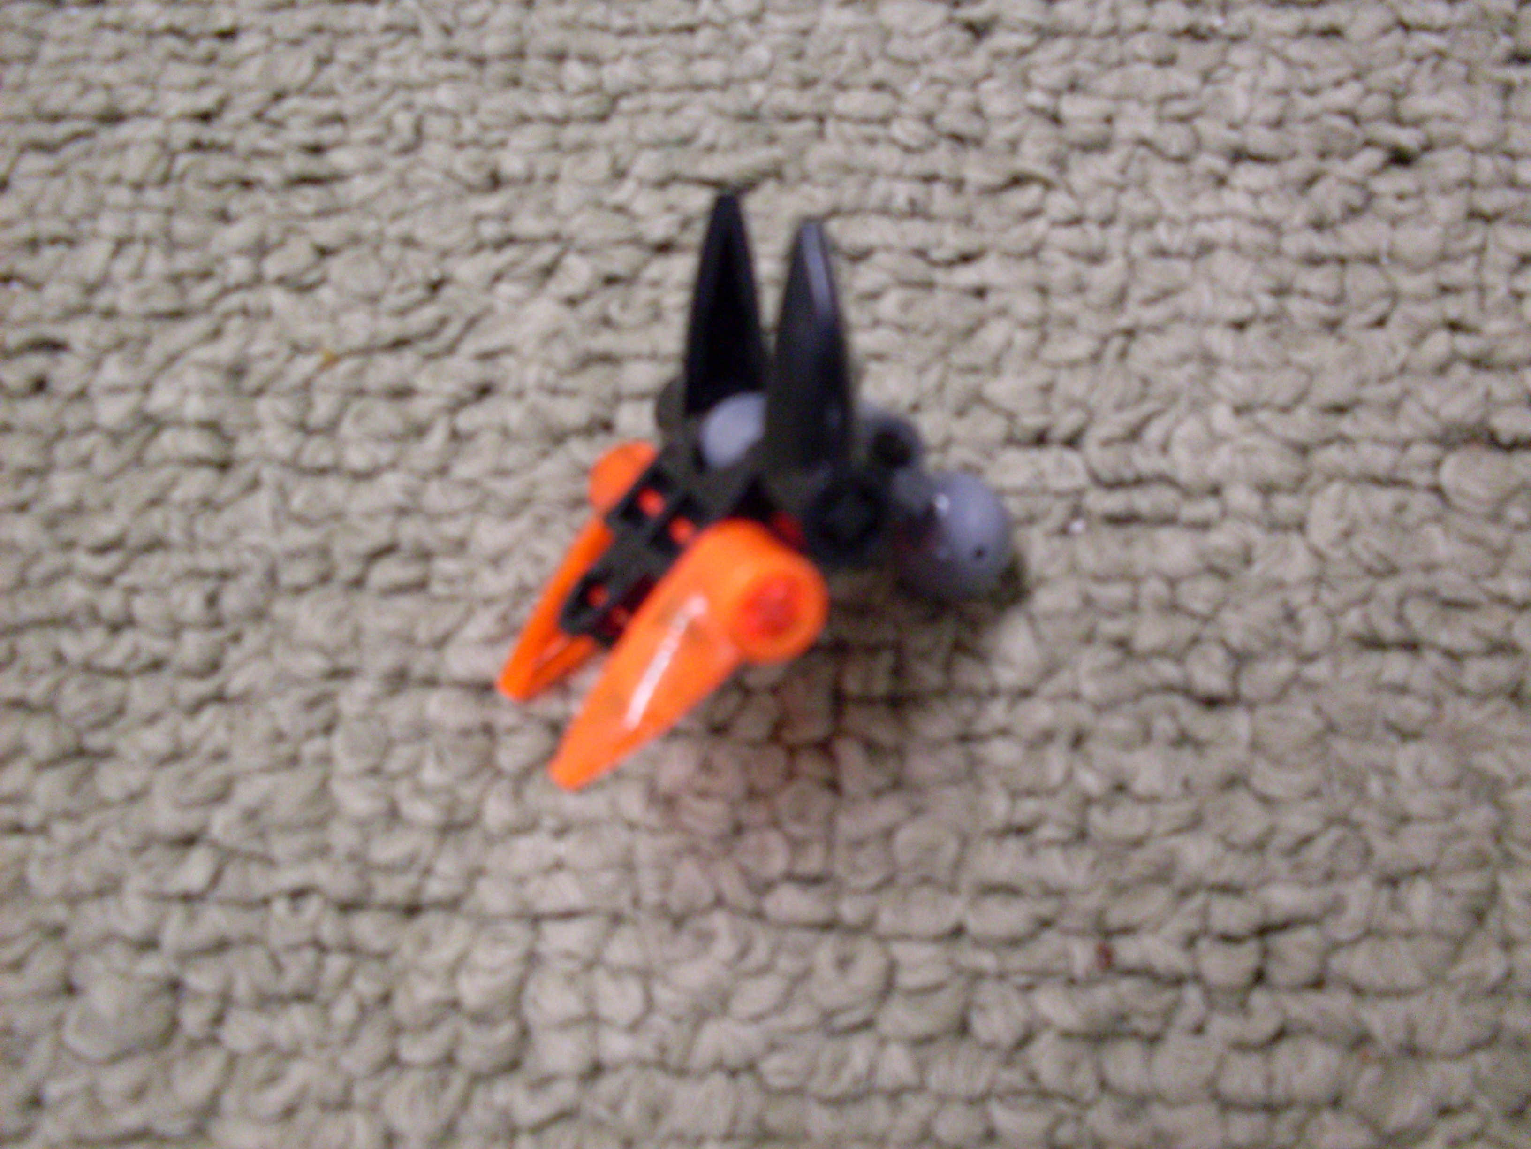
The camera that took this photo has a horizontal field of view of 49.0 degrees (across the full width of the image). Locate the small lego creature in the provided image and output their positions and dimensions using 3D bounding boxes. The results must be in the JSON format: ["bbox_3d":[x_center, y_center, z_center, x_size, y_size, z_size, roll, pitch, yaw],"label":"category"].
[{"bbox_3d":[-0.005,-0.005,0.130,0.034,0.036,0.045,42,74,18],"label":"small lego creature"}]

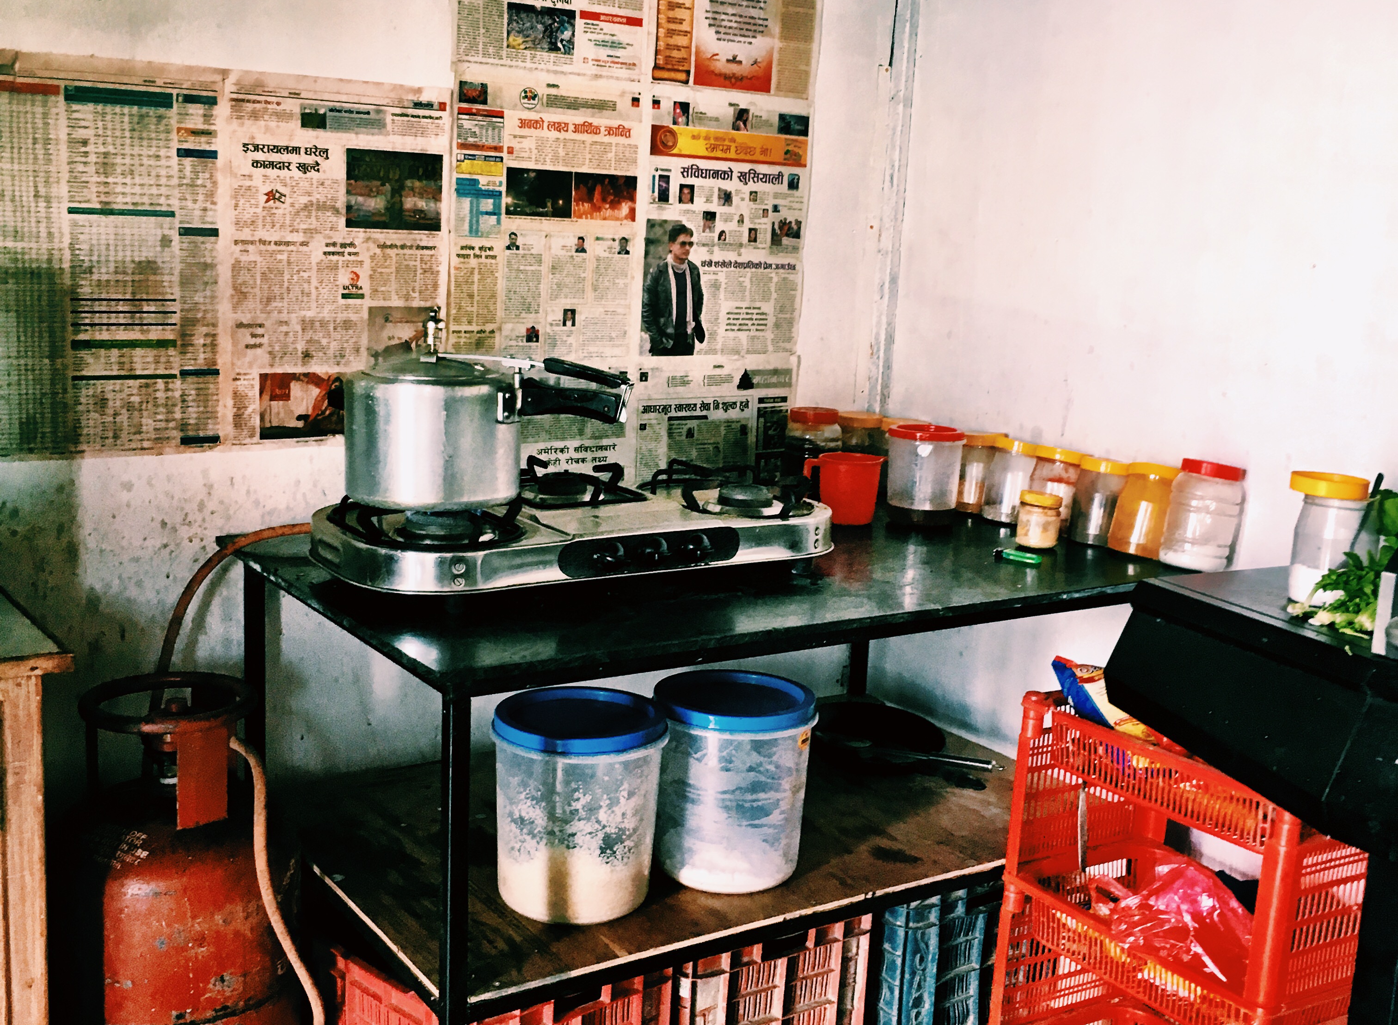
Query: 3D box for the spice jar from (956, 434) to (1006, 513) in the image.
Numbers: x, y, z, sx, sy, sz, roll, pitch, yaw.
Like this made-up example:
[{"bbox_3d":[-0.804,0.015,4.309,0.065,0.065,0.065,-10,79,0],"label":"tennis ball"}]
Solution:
[{"bbox_3d":[0.493,-0.069,2.740,0.092,0.128,0.092,3,12,-1],"label":"spice jar"}]

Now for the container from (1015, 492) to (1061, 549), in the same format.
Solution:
[{"bbox_3d":[0.540,0.012,2.481,0.064,0.080,0.064,3,12,-1],"label":"container"}]

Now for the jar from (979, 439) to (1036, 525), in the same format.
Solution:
[{"bbox_3d":[0.533,-0.053,2.666,0.091,0.132,0.091,3,12,-1],"label":"jar"}]

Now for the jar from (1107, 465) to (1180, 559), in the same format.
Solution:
[{"bbox_3d":[0.702,-0.002,2.459,0.101,0.133,0.101,3,12,-1],"label":"jar"}]

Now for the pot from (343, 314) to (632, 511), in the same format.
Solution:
[{"bbox_3d":[-0.270,-0.134,1.977,0.386,0.238,0.223,6,12,13],"label":"pot"}]

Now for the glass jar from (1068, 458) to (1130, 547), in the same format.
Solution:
[{"bbox_3d":[0.651,-0.017,2.531,0.090,0.128,0.090,3,12,-1],"label":"glass jar"}]

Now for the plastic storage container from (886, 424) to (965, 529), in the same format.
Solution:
[{"bbox_3d":[0.378,-0.061,2.604,0.119,0.155,0.119,3,12,-1],"label":"plastic storage container"}]

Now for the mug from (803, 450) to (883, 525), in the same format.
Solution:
[{"bbox_3d":[0.239,-0.038,2.580,0.141,0.106,0.101,1,12,-9],"label":"mug"}]

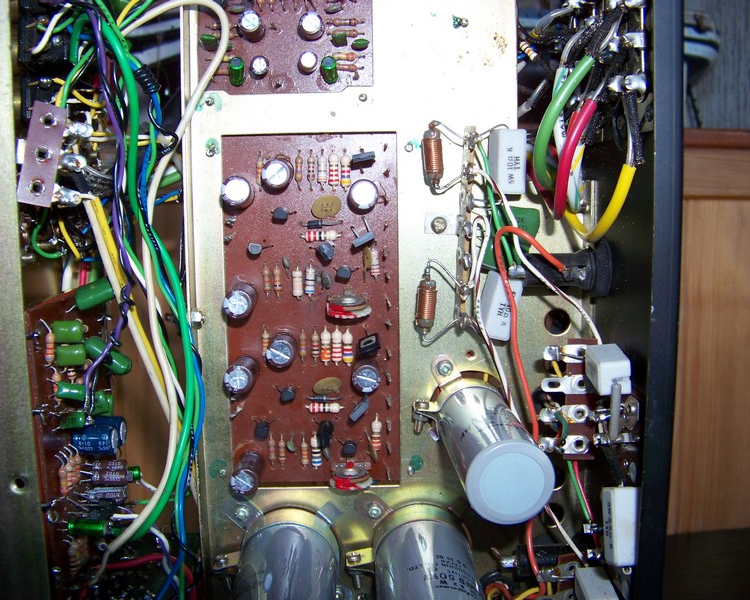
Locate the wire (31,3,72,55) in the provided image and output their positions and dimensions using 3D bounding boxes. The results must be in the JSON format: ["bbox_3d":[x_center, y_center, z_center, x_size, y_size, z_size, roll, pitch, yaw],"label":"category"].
[{"bbox_3d":[-0.102,-0.086,0.264,0.004,0.019,0.005,31,-12,-6],"label":"wire"}]

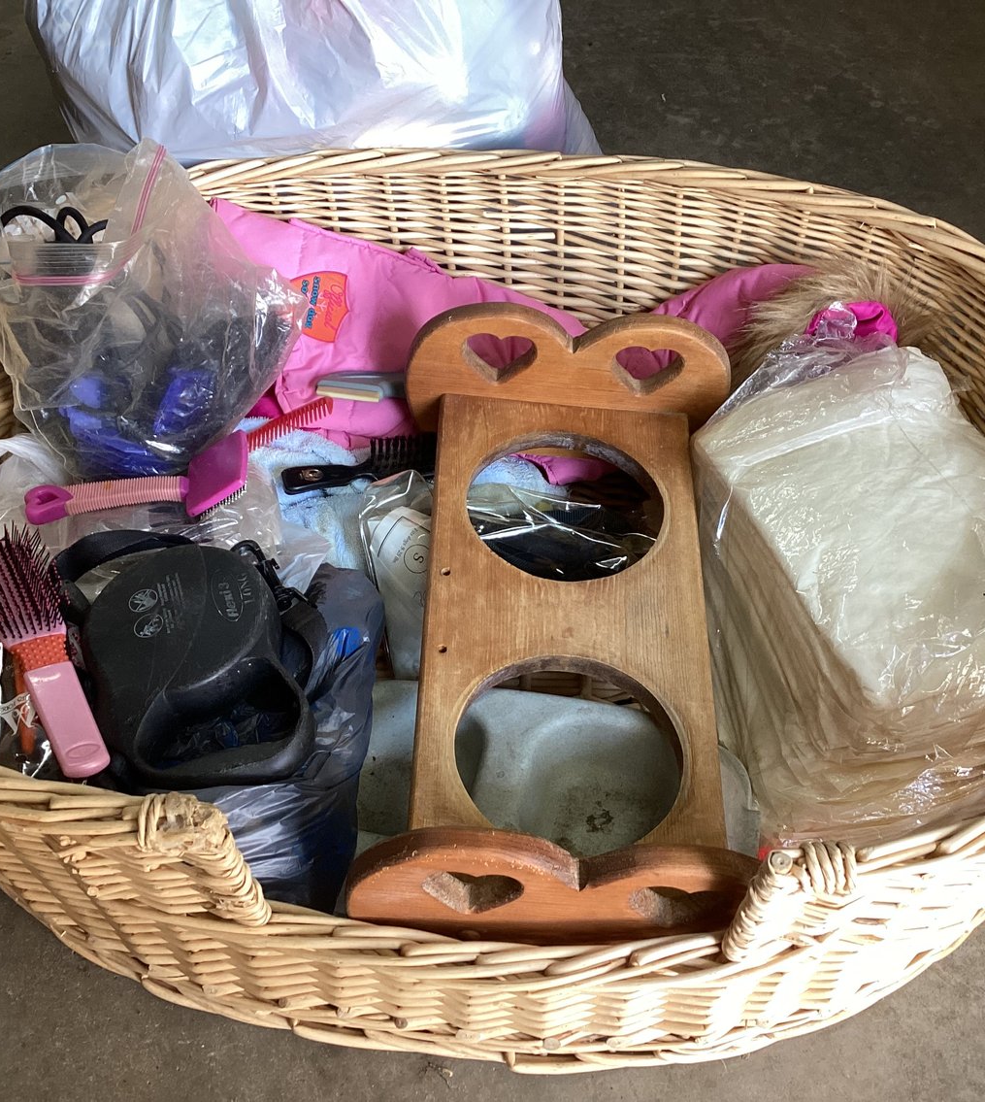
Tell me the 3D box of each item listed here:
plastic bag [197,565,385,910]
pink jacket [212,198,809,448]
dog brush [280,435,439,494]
[{"bbox_3d":[-0.175,0.150,1.011,0.175,0.210,0.210,1,50,-1],"label":"plastic bag"},{"bbox_3d":[0.012,-0.204,1.235,0.550,0.190,0.190,1,50,-1],"label":"pink jacket"},{"bbox_3d":[-0.092,-0.081,1.169,0.190,0.045,0.035,-11,16,-11],"label":"dog brush"}]

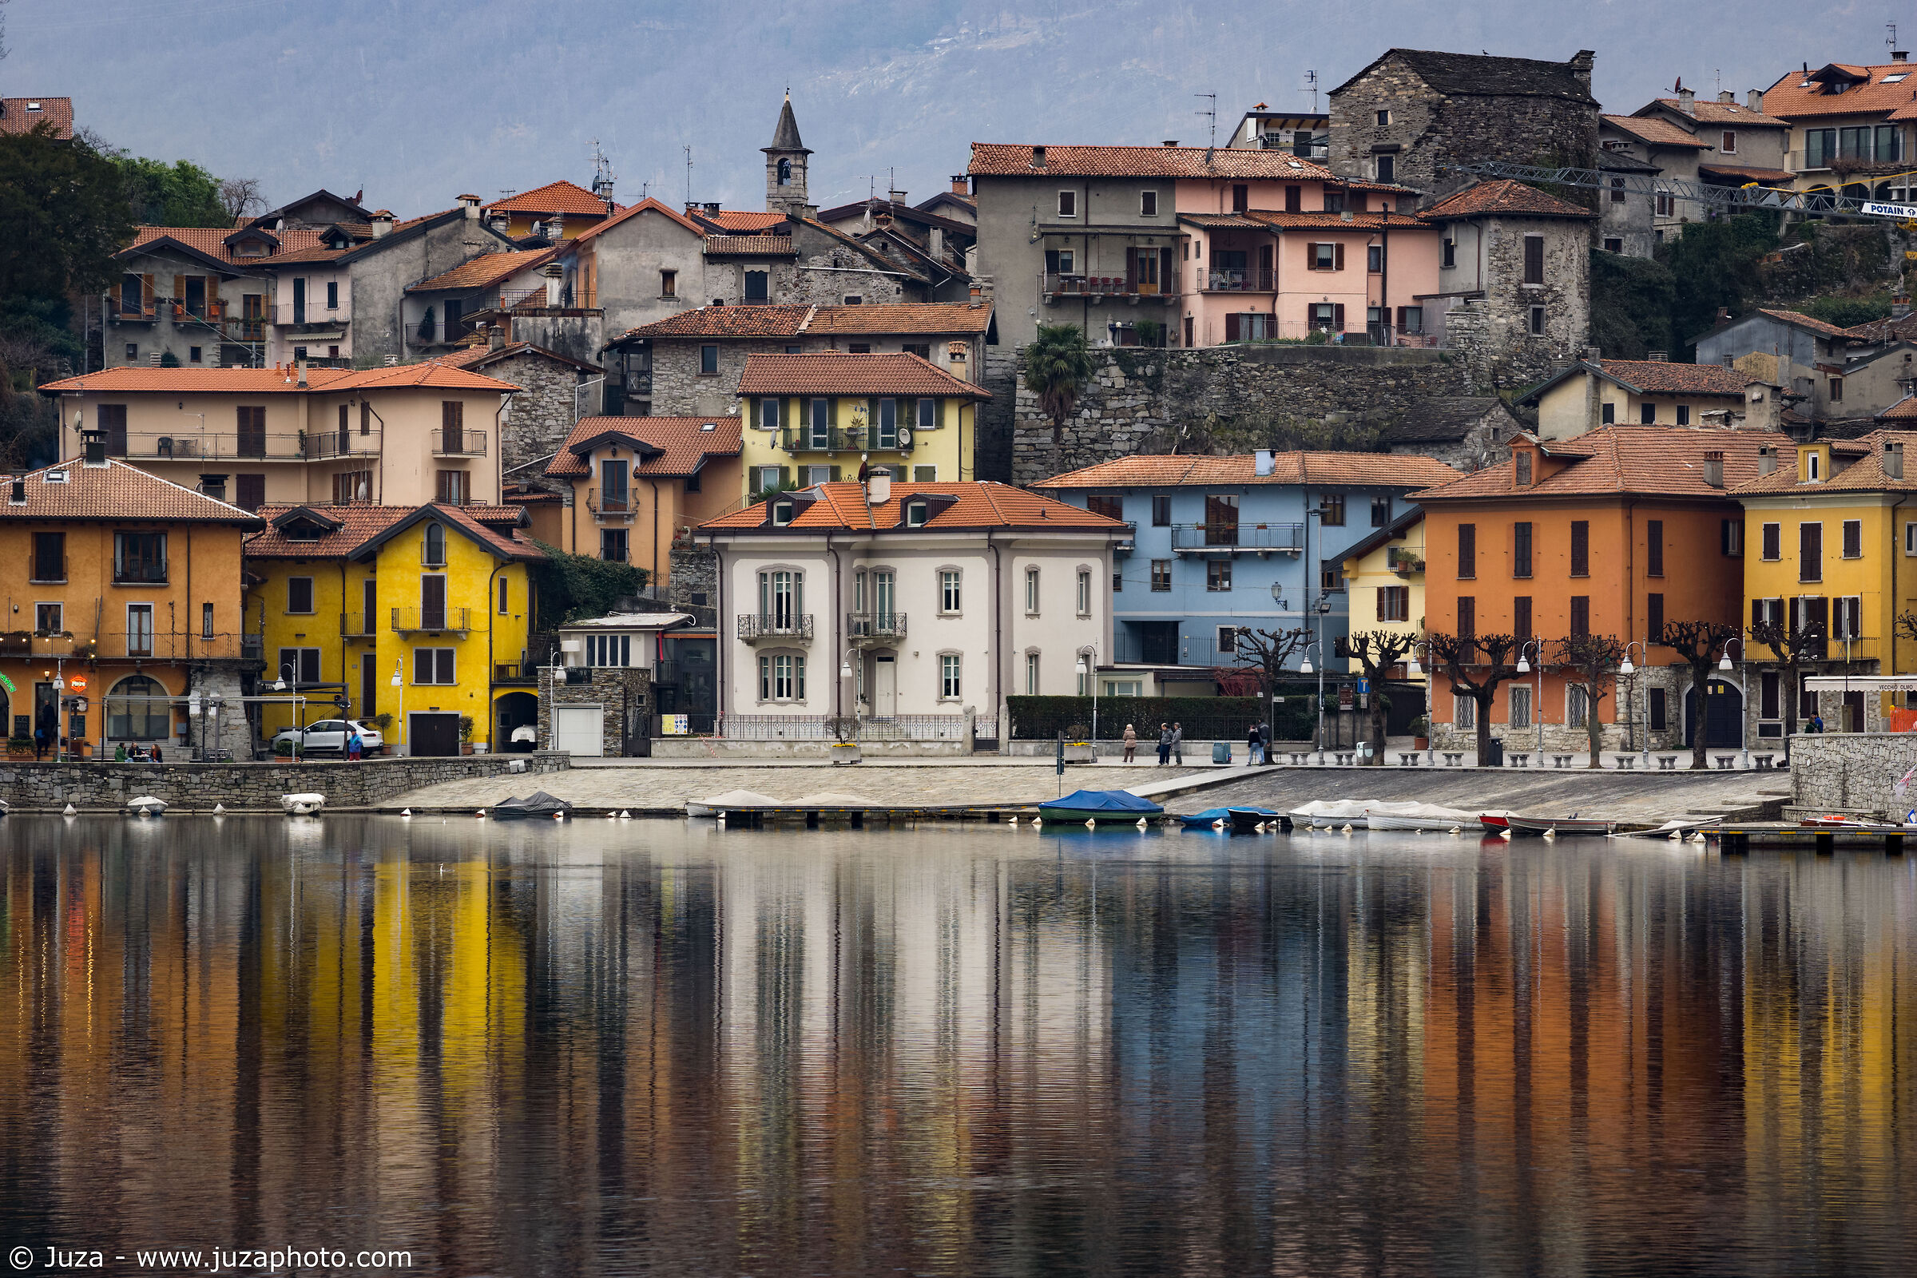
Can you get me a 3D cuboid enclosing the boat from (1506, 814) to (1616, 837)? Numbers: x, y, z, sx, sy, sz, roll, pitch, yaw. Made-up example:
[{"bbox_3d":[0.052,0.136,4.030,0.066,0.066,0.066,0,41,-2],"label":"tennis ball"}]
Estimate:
[{"bbox_3d":[21.030,6.552,292.000,3.950,0.700,1.400,0,-1,-20],"label":"boat"}]

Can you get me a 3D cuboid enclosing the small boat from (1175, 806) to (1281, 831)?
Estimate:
[{"bbox_3d":[10.247,6.700,316.000,3.900,0.740,1.500,0,-1,-20],"label":"small boat"}]

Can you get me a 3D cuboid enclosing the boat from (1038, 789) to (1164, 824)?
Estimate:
[{"bbox_3d":[5.612,6.584,328.000,5.000,1.400,1.800,0,0,-26],"label":"boat"}]

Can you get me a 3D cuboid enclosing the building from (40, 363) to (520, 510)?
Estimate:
[{"bbox_3d":[-31.489,-8.484,388.000,22.300,8.500,12.500,0,0,-15],"label":"building"}]

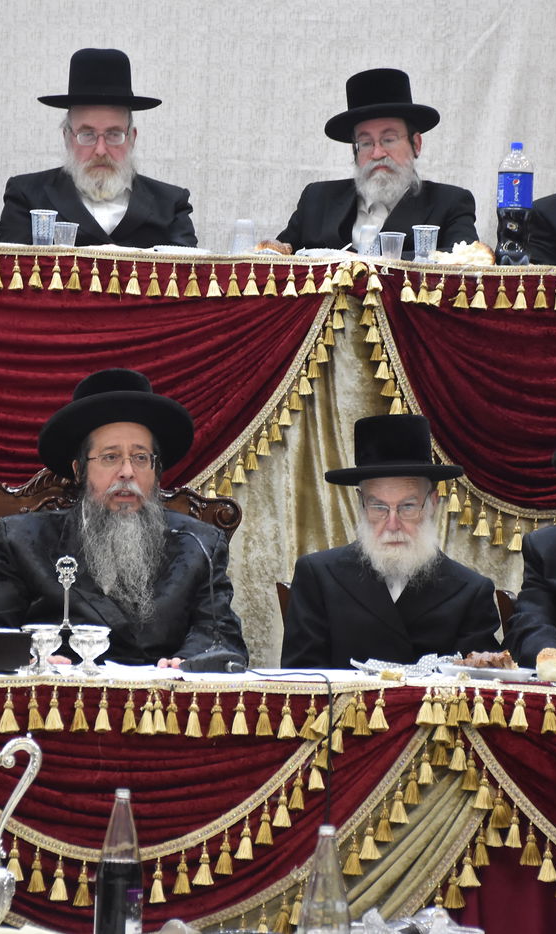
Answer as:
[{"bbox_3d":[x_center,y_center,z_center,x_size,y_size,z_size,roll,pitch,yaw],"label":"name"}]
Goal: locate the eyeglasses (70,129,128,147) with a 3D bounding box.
[{"bbox_3d":[-0.474,-0.873,11.550,0.150,0.045,0.135,1,6,-2],"label":"eyeglasses"}]

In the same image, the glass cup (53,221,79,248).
[{"bbox_3d":[-0.550,-0.594,11.300,0.067,0.073,0.067,2,1,0],"label":"glass cup"}]

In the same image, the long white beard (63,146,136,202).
[{"bbox_3d":[-0.469,-0.770,11.450,0.185,0.145,0.140,2,-1,0],"label":"long white beard"}]

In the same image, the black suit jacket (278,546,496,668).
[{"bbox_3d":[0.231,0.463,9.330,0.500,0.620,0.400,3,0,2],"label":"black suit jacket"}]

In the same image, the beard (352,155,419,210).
[{"bbox_3d":[0.287,-0.749,11.500,0.155,0.145,0.120,3,0,19],"label":"beard"}]

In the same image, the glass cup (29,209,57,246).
[{"bbox_3d":[-0.602,-0.613,11.200,0.070,0.095,0.070,2,0,0],"label":"glass cup"}]

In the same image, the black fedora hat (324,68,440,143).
[{"bbox_3d":[0.283,-0.975,11.750,0.310,0.135,0.335,-6,-10,-1],"label":"black fedora hat"}]

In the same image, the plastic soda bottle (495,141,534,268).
[{"bbox_3d":[0.616,-0.679,11.300,0.093,0.322,0.093,2,1,0],"label":"plastic soda bottle"}]

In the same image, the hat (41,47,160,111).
[{"bbox_3d":[-0.463,-1.010,11.350,0.315,0.133,0.345,3,-4,-4],"label":"hat"}]

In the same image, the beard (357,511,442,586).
[{"bbox_3d":[0.253,0.174,9.170,0.180,0.158,0.120,2,0,1],"label":"beard"}]

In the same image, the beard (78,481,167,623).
[{"bbox_3d":[-0.331,0.181,9.280,0.180,0.300,0.150,2,-1,-5],"label":"beard"}]

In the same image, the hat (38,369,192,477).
[{"bbox_3d":[-0.354,-0.114,9.520,0.335,0.135,0.355,-2,-27,-1],"label":"hat"}]

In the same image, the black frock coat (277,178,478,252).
[{"bbox_3d":[0.272,-0.461,11.650,0.540,0.640,0.420,2,-1,6],"label":"black frock coat"}]

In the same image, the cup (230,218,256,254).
[{"bbox_3d":[-0.089,-0.593,11.200,0.070,0.095,0.070,2,0,0],"label":"cup"}]

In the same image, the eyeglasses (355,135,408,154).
[{"bbox_3d":[0.283,-0.838,11.320,0.138,0.040,0.140,-6,0,25],"label":"eyeglasses"}]

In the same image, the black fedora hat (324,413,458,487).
[{"bbox_3d":[0.246,-0.036,9.300,0.295,0.145,0.335,-3,-5,3],"label":"black fedora hat"}]

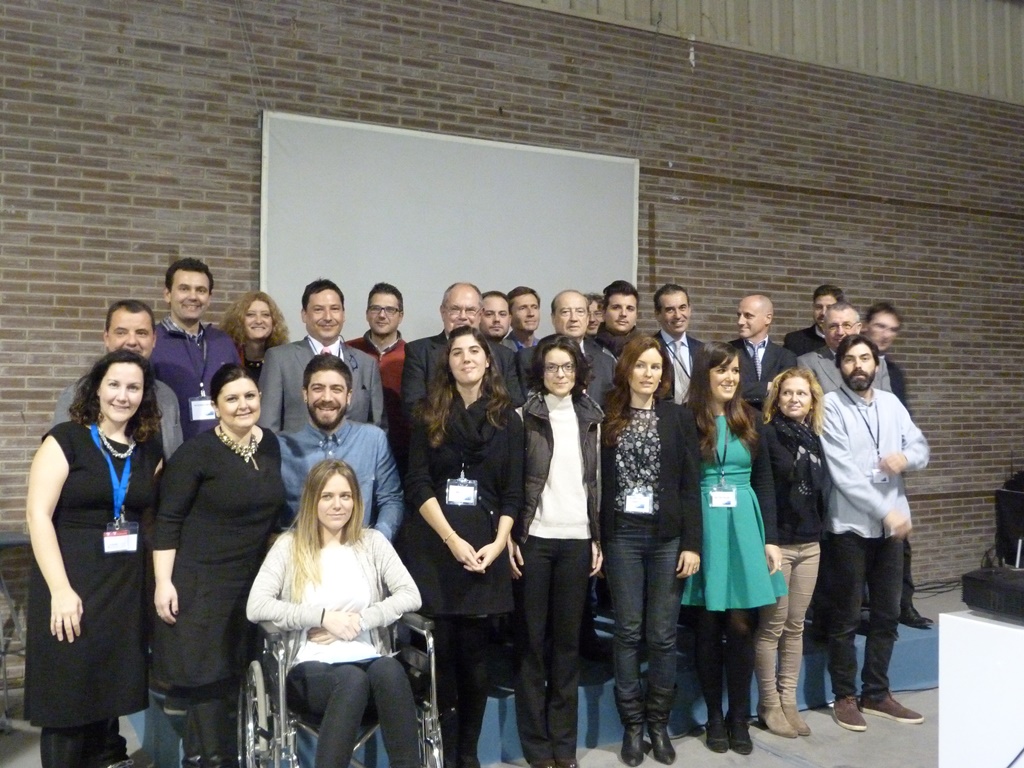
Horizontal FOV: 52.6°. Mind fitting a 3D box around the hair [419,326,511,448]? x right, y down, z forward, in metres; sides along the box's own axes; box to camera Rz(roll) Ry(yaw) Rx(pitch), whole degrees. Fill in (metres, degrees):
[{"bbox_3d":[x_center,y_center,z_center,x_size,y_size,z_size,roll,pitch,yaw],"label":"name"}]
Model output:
[{"bbox_3d":[-0.165,0.012,3.680,0.300,0.420,0.260,0,-1,2],"label":"hair"}]

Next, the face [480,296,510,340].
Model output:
[{"bbox_3d":[-0.077,-0.321,5.000,0.160,0.215,0.160,0,0,0],"label":"face"}]

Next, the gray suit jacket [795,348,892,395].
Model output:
[{"bbox_3d":[1.665,0.183,5.200,0.520,0.740,0.300,0,0,19],"label":"gray suit jacket"}]

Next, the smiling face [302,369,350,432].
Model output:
[{"bbox_3d":[-0.618,0.055,3.450,0.158,0.210,0.155,0,-1,-10],"label":"smiling face"}]

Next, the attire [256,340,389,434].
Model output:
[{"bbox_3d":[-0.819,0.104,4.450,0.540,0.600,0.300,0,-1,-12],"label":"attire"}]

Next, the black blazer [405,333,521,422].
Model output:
[{"bbox_3d":[-0.210,0.147,4.400,0.540,0.750,0.300,0,0,-6],"label":"black blazer"}]

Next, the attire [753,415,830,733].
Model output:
[{"bbox_3d":[1.245,0.838,4.580,0.380,1.420,0.310,0,-1,-13],"label":"attire"}]

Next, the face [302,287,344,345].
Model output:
[{"bbox_3d":[-0.797,-0.290,4.380,0.180,0.240,0.200,0,-1,-14],"label":"face"}]

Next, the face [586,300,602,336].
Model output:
[{"bbox_3d":[0.438,-0.353,5.500,0.155,0.200,0.160,0,0,6],"label":"face"}]

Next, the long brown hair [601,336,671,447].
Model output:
[{"bbox_3d":[0.505,0.026,4.200,0.280,0.470,0.270,0,-1,-13],"label":"long brown hair"}]

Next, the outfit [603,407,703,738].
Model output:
[{"bbox_3d":[0.559,0.764,4.240,0.450,1.420,0.290,0,0,7],"label":"outfit"}]

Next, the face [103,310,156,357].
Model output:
[{"bbox_3d":[-1.326,-0.162,3.600,0.180,0.225,0.170,0,0,-24],"label":"face"}]

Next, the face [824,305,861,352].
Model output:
[{"bbox_3d":[1.634,-0.274,5.120,0.175,0.225,0.180,0,-1,28],"label":"face"}]

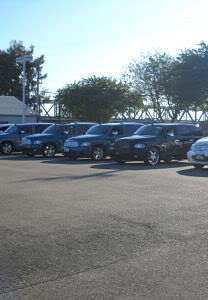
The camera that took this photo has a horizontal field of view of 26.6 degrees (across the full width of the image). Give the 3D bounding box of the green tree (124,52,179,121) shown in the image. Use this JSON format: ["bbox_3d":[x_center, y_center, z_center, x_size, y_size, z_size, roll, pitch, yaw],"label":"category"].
[{"bbox_3d":[5.167,-5.423,44.776,6.000,8.950,5.600,0,3,7],"label":"green tree"}]

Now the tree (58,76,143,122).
[{"bbox_3d":[-0.406,-4.035,43.175,8.300,6.340,7.800,-1,3,0],"label":"tree"}]

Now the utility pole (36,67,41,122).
[{"bbox_3d":[-9.299,-6.937,63.279,0.350,10.100,0.350,-1,3,-8],"label":"utility pole"}]

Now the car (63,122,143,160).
[{"bbox_3d":[0.155,-0.449,20.352,1.770,1.620,4.480,3,4,43],"label":"car"}]

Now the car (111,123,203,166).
[{"bbox_3d":[2.233,-0.315,17.787,1.770,1.620,4.480,3,4,43],"label":"car"}]

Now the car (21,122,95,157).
[{"bbox_3d":[-2.146,-0.551,22.344,1.770,1.620,4.480,3,4,44],"label":"car"}]

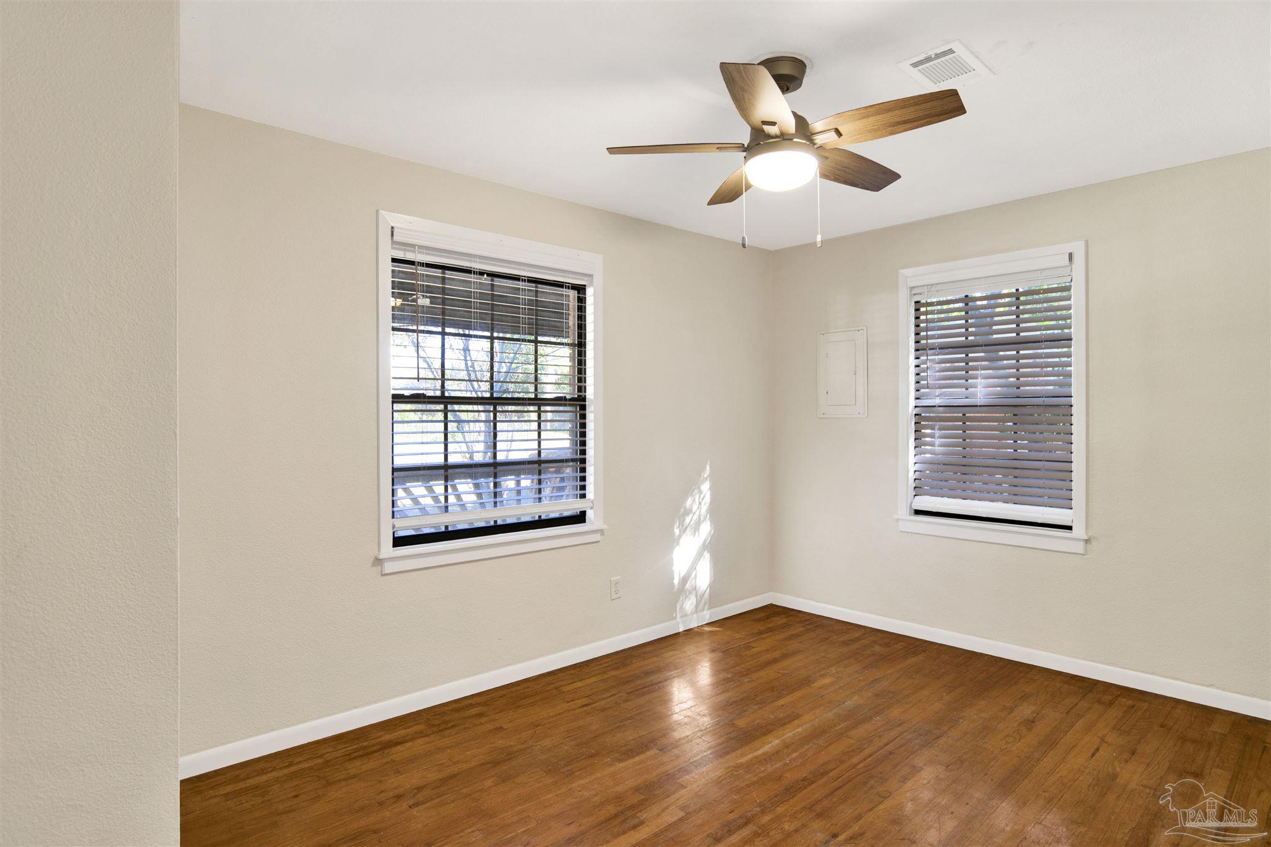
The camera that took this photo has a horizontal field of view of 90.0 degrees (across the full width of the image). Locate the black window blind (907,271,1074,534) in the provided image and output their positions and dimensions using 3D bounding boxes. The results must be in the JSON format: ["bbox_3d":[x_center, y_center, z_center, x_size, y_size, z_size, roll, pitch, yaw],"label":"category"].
[{"bbox_3d":[1.925,-0.143,3.496,0.799,1.327,0.065,1,1,44],"label":"black window blind"}]

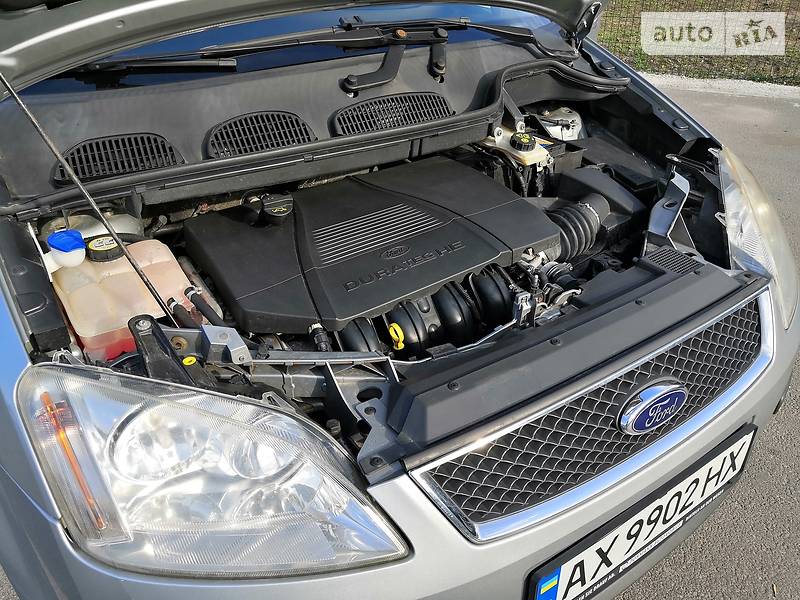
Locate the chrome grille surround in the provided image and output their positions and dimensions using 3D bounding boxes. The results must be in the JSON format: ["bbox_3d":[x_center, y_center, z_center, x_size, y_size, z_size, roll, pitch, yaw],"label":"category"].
[{"bbox_3d":[0.362,0.155,0.936,0.768,0.143,0.095,-21,39,-27],"label":"chrome grille surround"}]

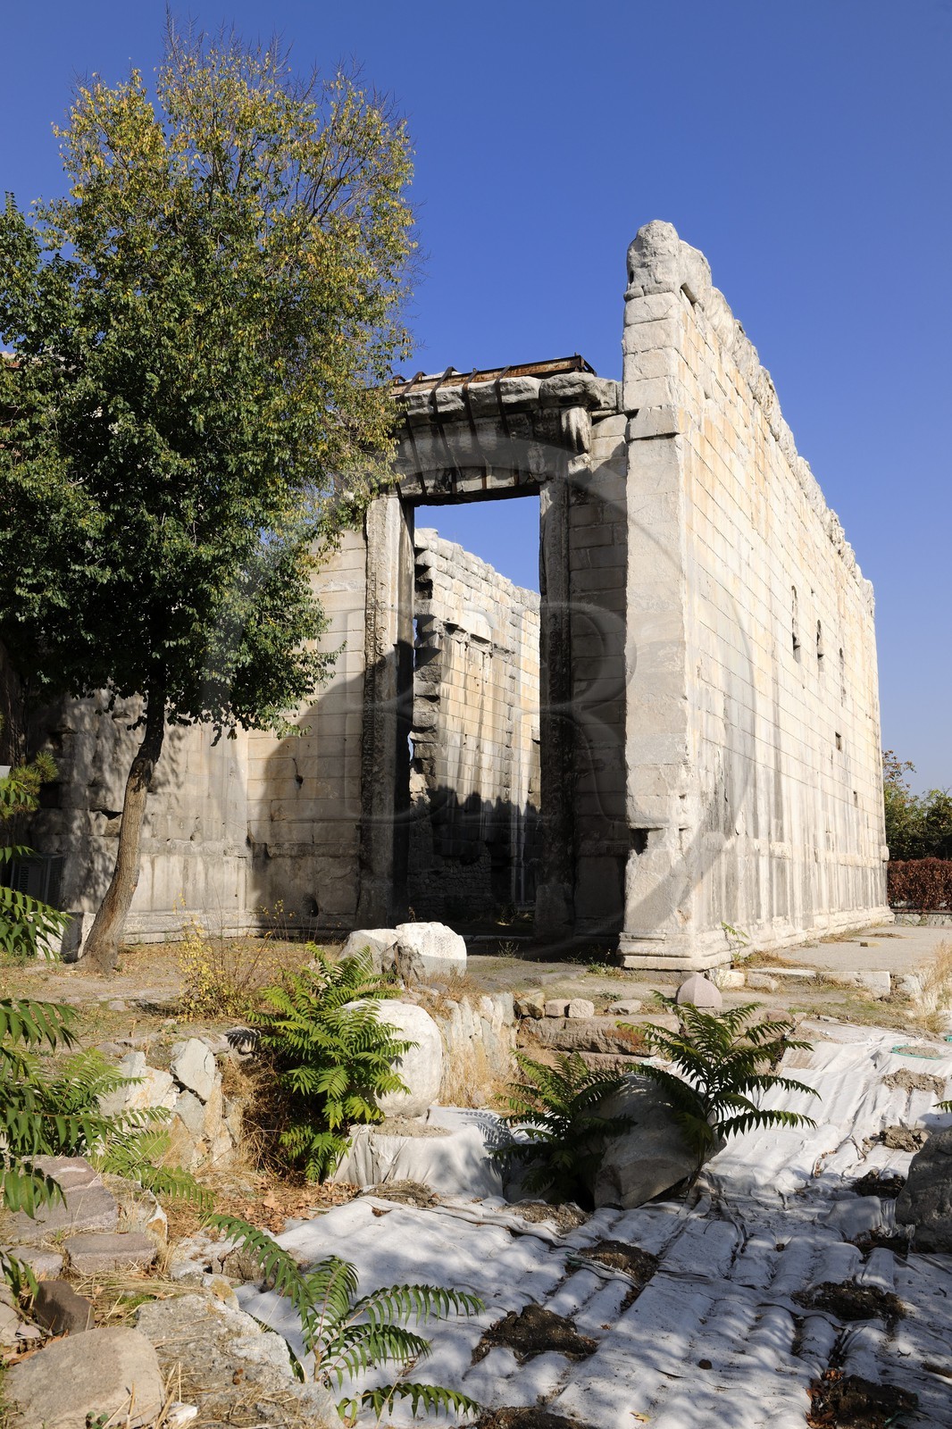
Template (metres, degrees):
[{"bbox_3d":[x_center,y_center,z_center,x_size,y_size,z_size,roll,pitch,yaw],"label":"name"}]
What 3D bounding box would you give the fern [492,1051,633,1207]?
[{"bbox_3d":[0.694,3.258,10.000,1.050,1.080,0.950,0,-8,4],"label":"fern"}]

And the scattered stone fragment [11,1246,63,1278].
[{"bbox_3d":[-2.156,2.691,6.227,0.280,0.110,0.240,0,-7,0],"label":"scattered stone fragment"}]

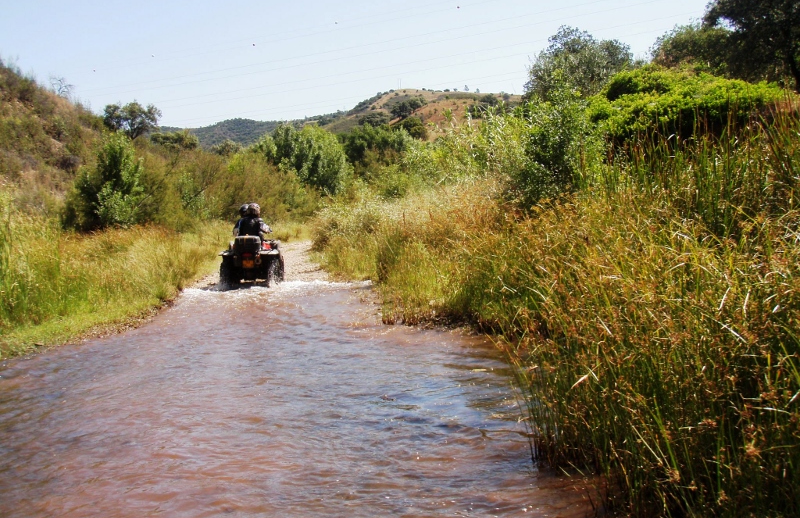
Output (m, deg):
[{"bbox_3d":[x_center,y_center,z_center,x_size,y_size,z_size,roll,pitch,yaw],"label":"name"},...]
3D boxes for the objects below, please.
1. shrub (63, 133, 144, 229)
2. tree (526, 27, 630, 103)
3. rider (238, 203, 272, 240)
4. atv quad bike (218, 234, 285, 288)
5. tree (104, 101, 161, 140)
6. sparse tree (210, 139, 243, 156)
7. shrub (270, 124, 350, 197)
[{"bbox_3d":[-10.095,-2.613,30.000,2.750,3.350,2.600,0,3,0],"label":"shrub"},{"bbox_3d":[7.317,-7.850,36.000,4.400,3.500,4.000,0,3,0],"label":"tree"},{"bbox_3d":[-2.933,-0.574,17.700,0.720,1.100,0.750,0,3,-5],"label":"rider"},{"bbox_3d":[-3.027,0.041,17.900,1.200,1.120,2.050,0,3,-5],"label":"atv quad bike"},{"bbox_3d":[-22.930,-11.743,75.000,5.000,3.500,4.500,0,3,0],"label":"tree"},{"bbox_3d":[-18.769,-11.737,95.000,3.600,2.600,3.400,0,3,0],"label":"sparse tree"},{"bbox_3d":[-4.535,-4.945,45.000,4.200,4.100,3.900,0,3,0],"label":"shrub"}]

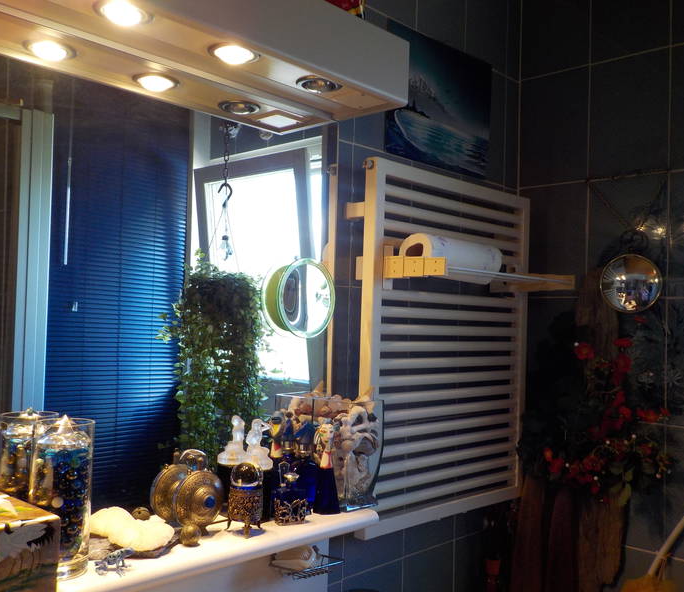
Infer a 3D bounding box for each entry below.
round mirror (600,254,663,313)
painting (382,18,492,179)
[{"bbox_3d":[0.691,-0.030,1.633,0.147,0.146,0.040,0,-2,45],"label":"round mirror"},{"bbox_3d":[0.234,-0.452,1.625,0.020,0.293,0.400,0,-2,45],"label":"painting"}]

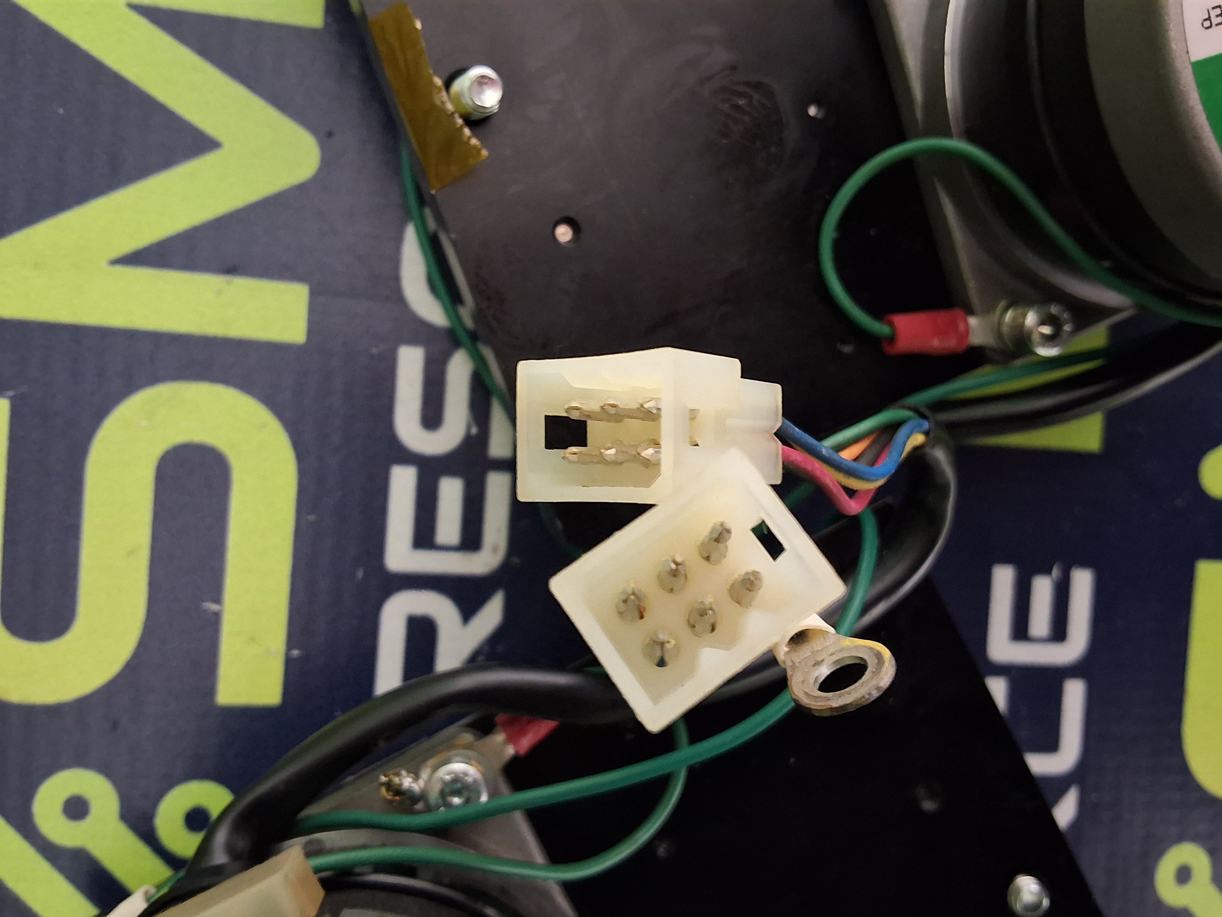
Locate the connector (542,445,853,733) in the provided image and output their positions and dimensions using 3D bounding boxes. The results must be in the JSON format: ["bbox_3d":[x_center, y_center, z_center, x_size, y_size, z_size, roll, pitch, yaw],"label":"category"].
[{"bbox_3d":[0.007,0.013,0.092,0.019,0.025,0.015,-35,79,-6],"label":"connector"}]

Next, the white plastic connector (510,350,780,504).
[{"bbox_3d":[0.006,-0.003,0.107,0.025,0.019,0.015,1,89,-50],"label":"white plastic connector"}]

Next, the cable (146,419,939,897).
[{"bbox_3d":[-0.003,0.028,0.120,0.112,0.016,0.023,-26,94,-6],"label":"cable"}]

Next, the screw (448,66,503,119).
[{"bbox_3d":[-0.018,-0.048,0.131,0.006,0.009,0.006,-4,103,-18],"label":"screw"}]

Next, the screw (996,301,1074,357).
[{"bbox_3d":[0.058,-0.018,0.136,0.007,0.009,0.007,0,90,-7],"label":"screw"}]

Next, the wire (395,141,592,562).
[{"bbox_3d":[-0.017,-0.014,0.138,0.005,0.007,0.062,-24,93,-6],"label":"wire"}]

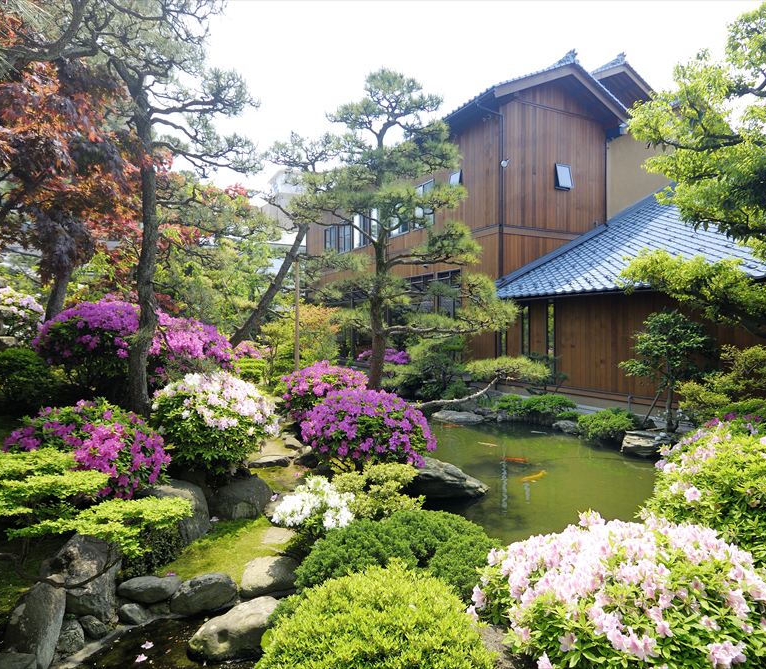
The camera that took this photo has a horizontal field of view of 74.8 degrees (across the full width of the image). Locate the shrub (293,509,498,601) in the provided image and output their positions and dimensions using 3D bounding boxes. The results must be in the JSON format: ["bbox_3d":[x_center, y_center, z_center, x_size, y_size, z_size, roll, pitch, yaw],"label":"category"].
[{"bbox_3d":[0.080,1.410,3.200,1.300,0.550,1.050,0,0,0],"label":"shrub"}]

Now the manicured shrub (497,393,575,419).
[{"bbox_3d":[3.169,1.475,10.400,1.550,0.550,0.850,0,0,33],"label":"manicured shrub"}]

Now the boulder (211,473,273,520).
[{"bbox_3d":[-1.190,1.360,4.250,0.520,0.340,0.400,0,0,0],"label":"boulder"}]

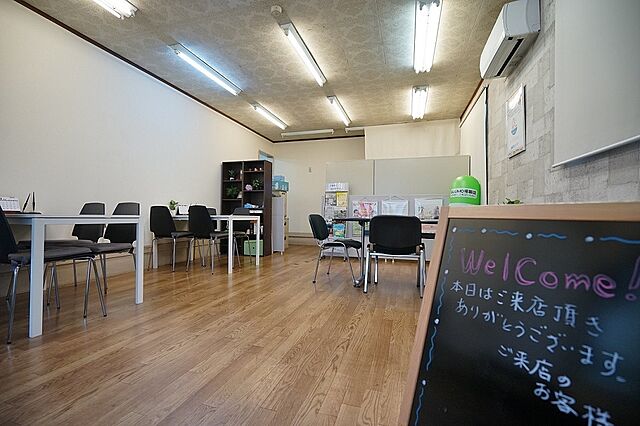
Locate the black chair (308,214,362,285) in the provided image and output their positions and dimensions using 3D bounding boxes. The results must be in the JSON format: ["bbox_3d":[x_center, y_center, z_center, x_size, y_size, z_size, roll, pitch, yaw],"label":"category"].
[{"bbox_3d":[0.192,0.400,3.316,0.550,0.745,0.520,0,-1,22],"label":"black chair"}]

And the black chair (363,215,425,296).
[{"bbox_3d":[0.745,0.398,2.840,0.530,0.750,0.545,0,-1,16],"label":"black chair"}]

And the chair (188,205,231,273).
[{"bbox_3d":[-1.460,0.336,3.732,0.480,0.842,0.545,0,-1,19],"label":"chair"}]

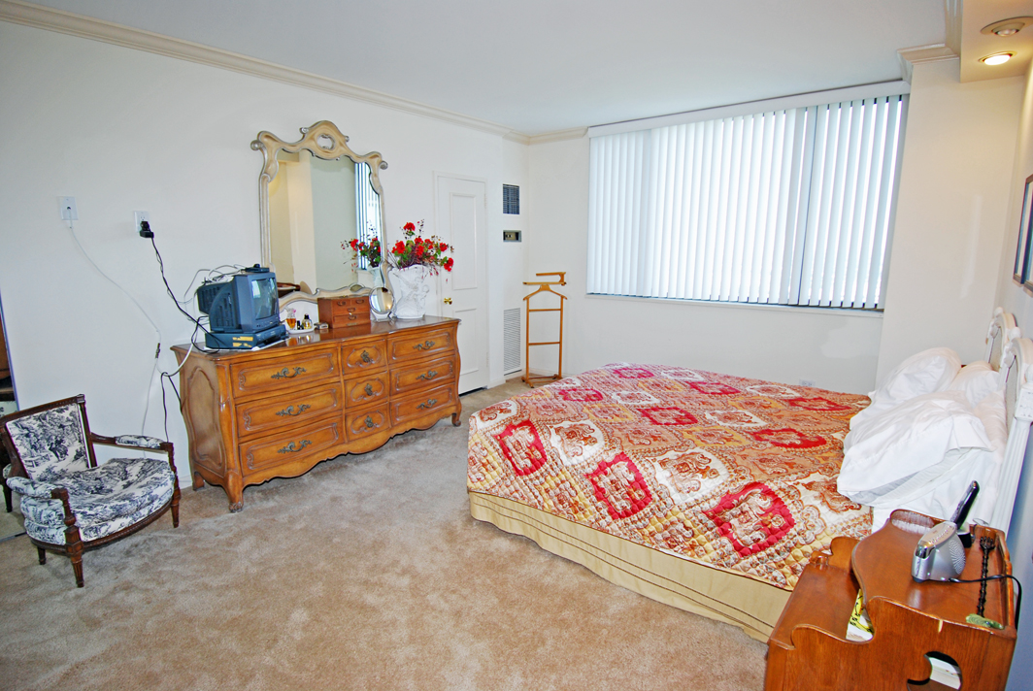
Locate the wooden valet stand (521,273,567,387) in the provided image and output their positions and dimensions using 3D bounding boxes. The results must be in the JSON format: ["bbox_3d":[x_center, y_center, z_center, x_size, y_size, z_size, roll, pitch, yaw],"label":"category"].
[{"bbox_3d":[0.288,-0.173,5.352,0.455,1.150,0.290,-4,12,-16],"label":"wooden valet stand"}]

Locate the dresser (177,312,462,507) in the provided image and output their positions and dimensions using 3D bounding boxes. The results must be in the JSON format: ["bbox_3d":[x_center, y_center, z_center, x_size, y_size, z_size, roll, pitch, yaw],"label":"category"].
[{"bbox_3d":[-1.214,0.336,3.618,0.547,0.853,1.836,8,14,37],"label":"dresser"}]

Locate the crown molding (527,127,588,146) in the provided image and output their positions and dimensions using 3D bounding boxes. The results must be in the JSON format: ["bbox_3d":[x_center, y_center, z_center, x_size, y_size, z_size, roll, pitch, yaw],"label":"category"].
[{"bbox_3d":[0.379,-2.099,5.156,0.700,0.100,0.090,8,14,37],"label":"crown molding"}]

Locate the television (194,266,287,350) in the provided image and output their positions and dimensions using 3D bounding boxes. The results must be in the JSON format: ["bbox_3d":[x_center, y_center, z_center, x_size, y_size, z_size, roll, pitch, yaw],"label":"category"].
[{"bbox_3d":[-1.682,-0.226,3.139,0.370,0.430,0.360,1,11,7],"label":"television"}]

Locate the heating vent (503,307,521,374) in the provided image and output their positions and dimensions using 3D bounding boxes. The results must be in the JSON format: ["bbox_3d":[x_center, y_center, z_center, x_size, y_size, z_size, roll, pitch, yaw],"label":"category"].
[{"bbox_3d":[-0.031,-0.045,5.690,0.020,0.720,0.315,8,14,37],"label":"heating vent"}]

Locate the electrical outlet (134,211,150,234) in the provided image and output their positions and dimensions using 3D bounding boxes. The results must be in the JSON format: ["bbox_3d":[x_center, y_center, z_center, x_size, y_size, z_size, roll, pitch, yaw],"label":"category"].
[{"bbox_3d":[-2.043,-0.674,2.831,0.014,0.116,0.070,8,14,37],"label":"electrical outlet"}]

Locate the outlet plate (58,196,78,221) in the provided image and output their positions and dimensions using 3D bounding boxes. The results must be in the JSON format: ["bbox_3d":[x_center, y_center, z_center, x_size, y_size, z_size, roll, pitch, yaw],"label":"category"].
[{"bbox_3d":[-2.232,-0.684,2.581,0.012,0.116,0.070,8,14,37],"label":"outlet plate"}]

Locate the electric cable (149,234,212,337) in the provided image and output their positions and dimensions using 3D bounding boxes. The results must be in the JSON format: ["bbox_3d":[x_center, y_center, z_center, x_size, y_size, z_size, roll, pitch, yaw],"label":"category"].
[{"bbox_3d":[-1.900,-0.337,2.978,0.120,0.600,0.230,8,14,37],"label":"electric cable"}]

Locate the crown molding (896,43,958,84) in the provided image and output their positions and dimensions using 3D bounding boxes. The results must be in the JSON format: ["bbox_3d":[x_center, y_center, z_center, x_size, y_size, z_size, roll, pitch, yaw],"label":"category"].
[{"bbox_3d":[2.560,-1.744,3.215,0.300,0.100,0.540,8,14,37],"label":"crown molding"}]

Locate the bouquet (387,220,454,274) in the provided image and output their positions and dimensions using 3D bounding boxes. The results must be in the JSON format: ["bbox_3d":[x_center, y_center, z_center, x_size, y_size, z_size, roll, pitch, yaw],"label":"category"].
[{"bbox_3d":[-0.764,-0.787,4.130,0.380,0.420,0.480,8,14,37],"label":"bouquet"}]

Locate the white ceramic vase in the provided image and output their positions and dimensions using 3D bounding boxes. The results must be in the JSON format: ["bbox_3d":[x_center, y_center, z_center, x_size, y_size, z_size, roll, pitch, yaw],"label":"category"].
[{"bbox_3d":[-0.846,-0.427,4.152,0.290,0.430,0.310,-1,11,0],"label":"white ceramic vase"}]

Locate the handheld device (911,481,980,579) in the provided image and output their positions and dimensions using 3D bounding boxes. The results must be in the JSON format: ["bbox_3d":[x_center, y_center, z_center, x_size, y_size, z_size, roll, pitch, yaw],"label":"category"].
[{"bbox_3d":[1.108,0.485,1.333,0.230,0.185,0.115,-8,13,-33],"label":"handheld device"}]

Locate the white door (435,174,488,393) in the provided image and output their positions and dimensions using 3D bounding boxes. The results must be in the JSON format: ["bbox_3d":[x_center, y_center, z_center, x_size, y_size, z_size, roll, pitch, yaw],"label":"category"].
[{"bbox_3d":[-0.494,-0.520,4.913,0.050,2.050,0.630,8,14,37],"label":"white door"}]

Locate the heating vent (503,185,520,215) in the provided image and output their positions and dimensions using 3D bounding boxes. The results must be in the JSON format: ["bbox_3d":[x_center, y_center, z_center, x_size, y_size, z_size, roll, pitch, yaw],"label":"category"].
[{"bbox_3d":[-0.045,-1.495,5.308,0.025,0.280,0.277,8,14,37],"label":"heating vent"}]

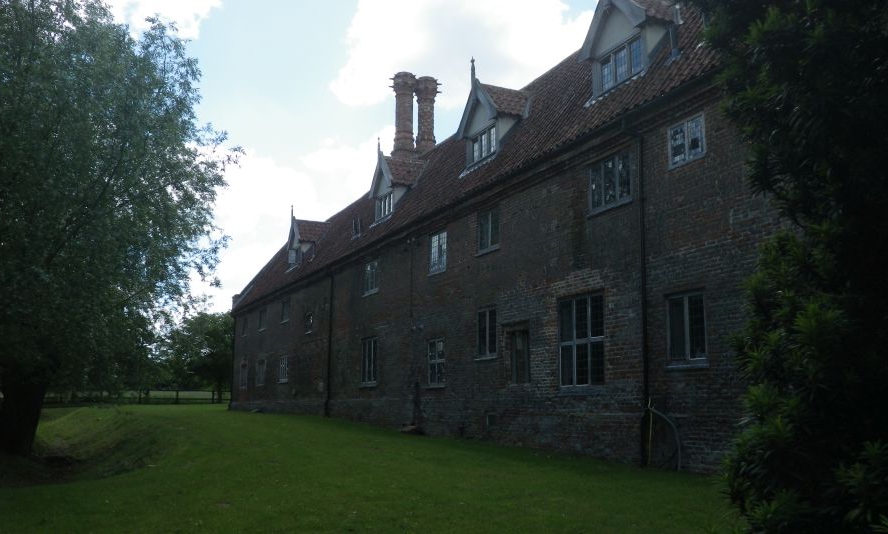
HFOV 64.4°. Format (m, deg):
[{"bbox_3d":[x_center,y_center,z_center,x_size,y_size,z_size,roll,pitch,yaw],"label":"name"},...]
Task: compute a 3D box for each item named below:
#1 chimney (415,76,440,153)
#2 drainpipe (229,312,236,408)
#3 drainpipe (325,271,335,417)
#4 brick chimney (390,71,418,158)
[{"bbox_3d":[-0.659,-5.924,27.870,0.930,3.474,0.930,7,-13,-27],"label":"chimney"},{"bbox_3d":[-11.823,5.221,39.492,0.140,5.447,0.120,7,-13,-27],"label":"drainpipe"},{"bbox_3d":[-4.074,2.637,25.154,0.150,5.230,0.120,7,-13,-27],"label":"drainpipe"},{"bbox_3d":[-1.541,-5.973,27.397,0.930,3.553,0.930,7,-13,-27],"label":"brick chimney"}]

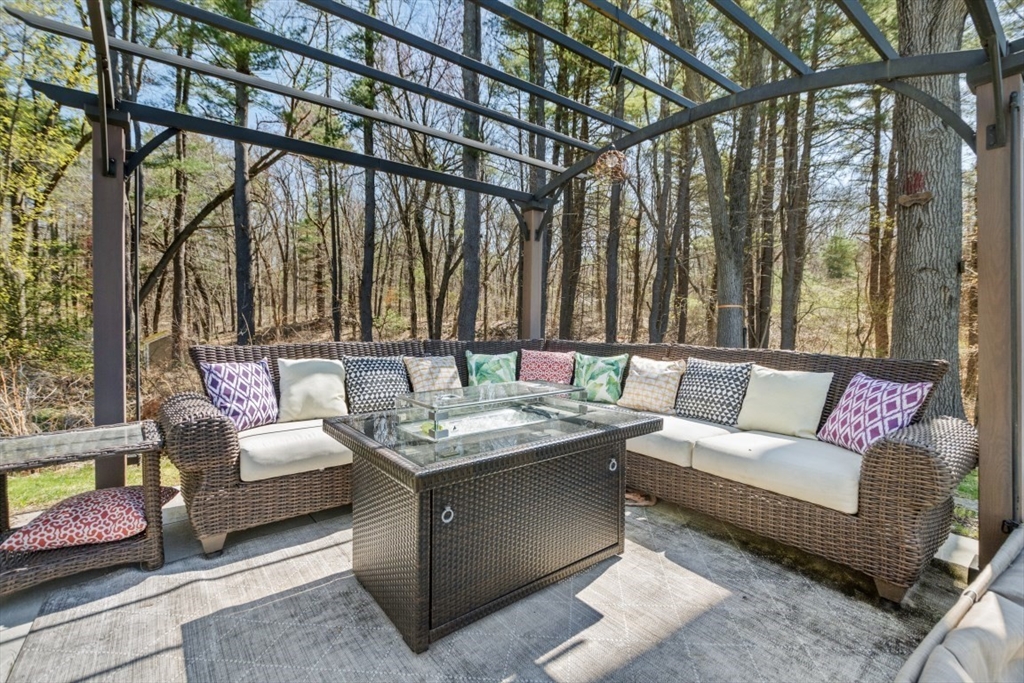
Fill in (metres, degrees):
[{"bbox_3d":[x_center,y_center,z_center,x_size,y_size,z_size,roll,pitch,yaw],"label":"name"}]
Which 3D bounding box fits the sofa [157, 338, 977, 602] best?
[{"bbox_3d":[0.117,0.491,2.235,2.986,0.863,2.949,-1,3,-39],"label":"sofa"}]

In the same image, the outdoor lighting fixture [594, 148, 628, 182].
[{"bbox_3d":[0.599,-1.060,2.570,0.200,0.200,0.200,1,2,0],"label":"outdoor lighting fixture"}]

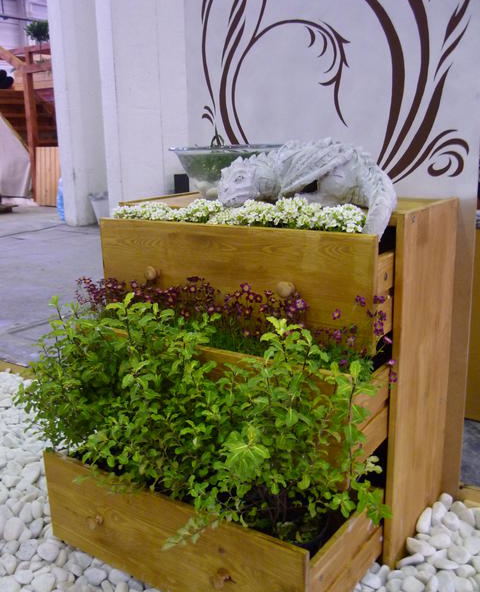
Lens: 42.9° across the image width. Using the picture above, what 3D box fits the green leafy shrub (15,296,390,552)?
[{"bbox_3d":[-0.127,0.198,1.047,0.700,0.395,0.240,8,16,34],"label":"green leafy shrub"}]

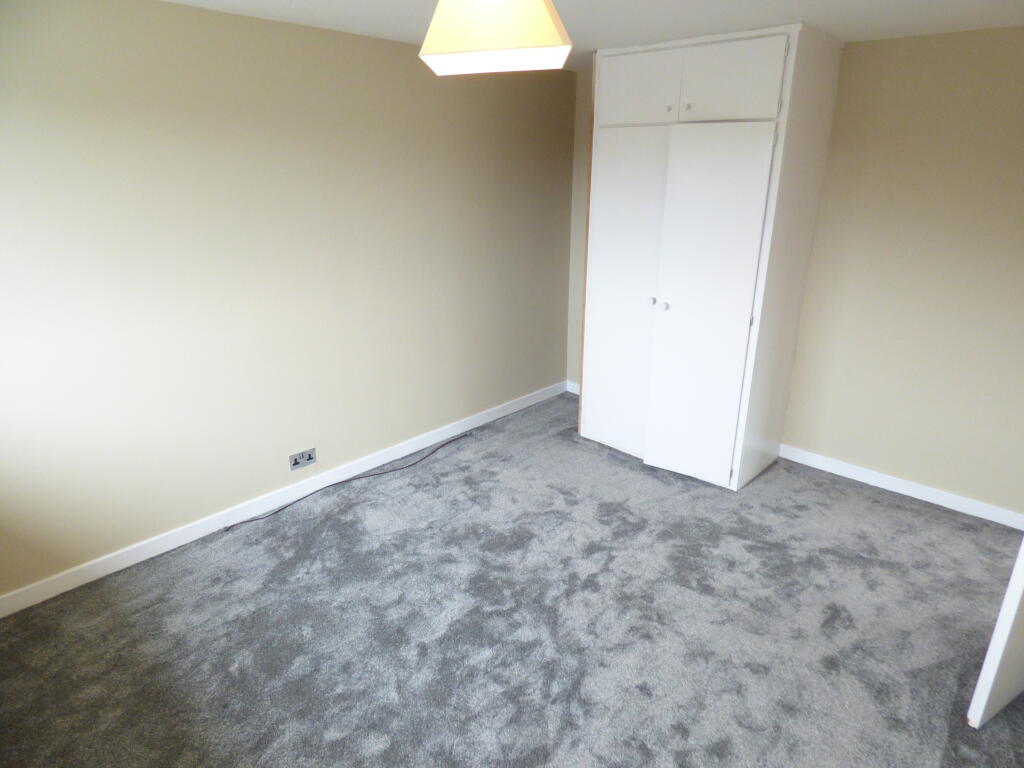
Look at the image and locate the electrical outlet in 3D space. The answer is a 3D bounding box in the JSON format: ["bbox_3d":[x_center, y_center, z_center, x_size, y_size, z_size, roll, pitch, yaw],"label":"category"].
[{"bbox_3d":[-1.132,0.410,3.218,0.012,0.087,0.147,18,26,41],"label":"electrical outlet"}]

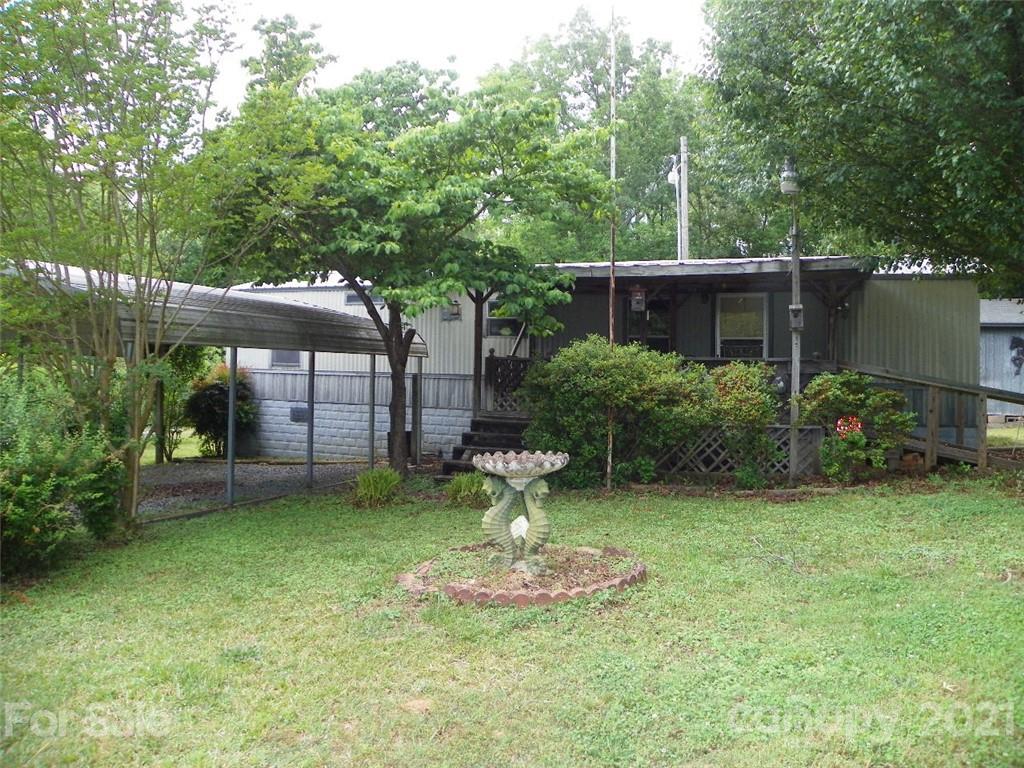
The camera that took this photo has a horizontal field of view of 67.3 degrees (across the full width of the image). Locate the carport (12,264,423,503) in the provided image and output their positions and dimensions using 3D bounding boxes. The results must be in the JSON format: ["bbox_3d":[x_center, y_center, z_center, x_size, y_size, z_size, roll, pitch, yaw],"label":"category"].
[{"bbox_3d":[-5.302,-0.145,11.652,5.900,3.000,6.400,1,1,22],"label":"carport"}]

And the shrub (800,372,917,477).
[{"bbox_3d":[4.425,0.557,9.850,1.500,1.400,1.300,1,2,24],"label":"shrub"}]

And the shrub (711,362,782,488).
[{"bbox_3d":[2.973,0.513,9.750,0.850,1.530,0.850,1,1,23],"label":"shrub"}]

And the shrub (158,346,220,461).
[{"bbox_3d":[-6.793,0.411,16.200,1.200,2.400,1.150,1,1,23],"label":"shrub"}]

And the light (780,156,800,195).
[{"bbox_3d":[3.549,-2.657,9.800,0.250,0.480,0.280,1,2,21],"label":"light"}]

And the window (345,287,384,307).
[{"bbox_3d":[-2.976,-1.749,15.550,0.960,0.360,0.100,1,2,21],"label":"window"}]

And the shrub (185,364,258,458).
[{"bbox_3d":[-5.855,0.554,15.500,1.480,1.870,1.400,0,2,-21],"label":"shrub"}]

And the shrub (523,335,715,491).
[{"bbox_3d":[1.399,0.348,10.100,2.300,1.870,1.700,1,1,23],"label":"shrub"}]

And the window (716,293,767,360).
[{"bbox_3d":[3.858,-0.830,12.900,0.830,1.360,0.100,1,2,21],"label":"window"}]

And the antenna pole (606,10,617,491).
[{"bbox_3d":[1.249,-1.672,9.707,0.060,6.045,0.060,0,1,0],"label":"antenna pole"}]

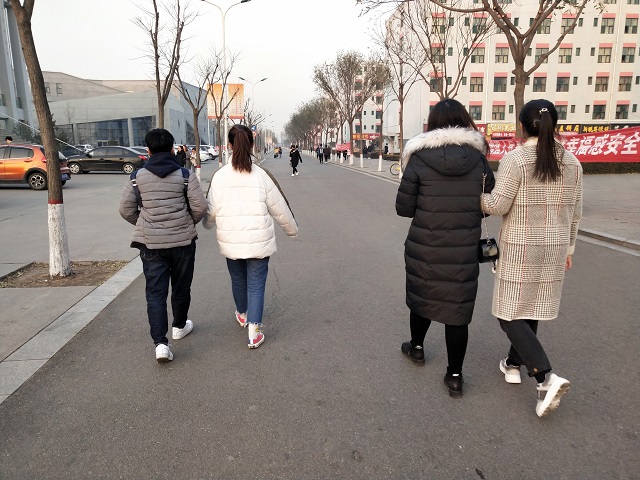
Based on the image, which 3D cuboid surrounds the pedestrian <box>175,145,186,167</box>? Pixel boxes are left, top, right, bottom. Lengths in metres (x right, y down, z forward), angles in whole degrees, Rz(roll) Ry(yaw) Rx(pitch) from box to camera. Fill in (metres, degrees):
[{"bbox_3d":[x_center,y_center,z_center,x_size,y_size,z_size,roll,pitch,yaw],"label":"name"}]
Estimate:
[{"bbox_3d":[-6.557,-3.667,26.371,0.340,1.580,0.480,-6,11,-33],"label":"pedestrian"}]

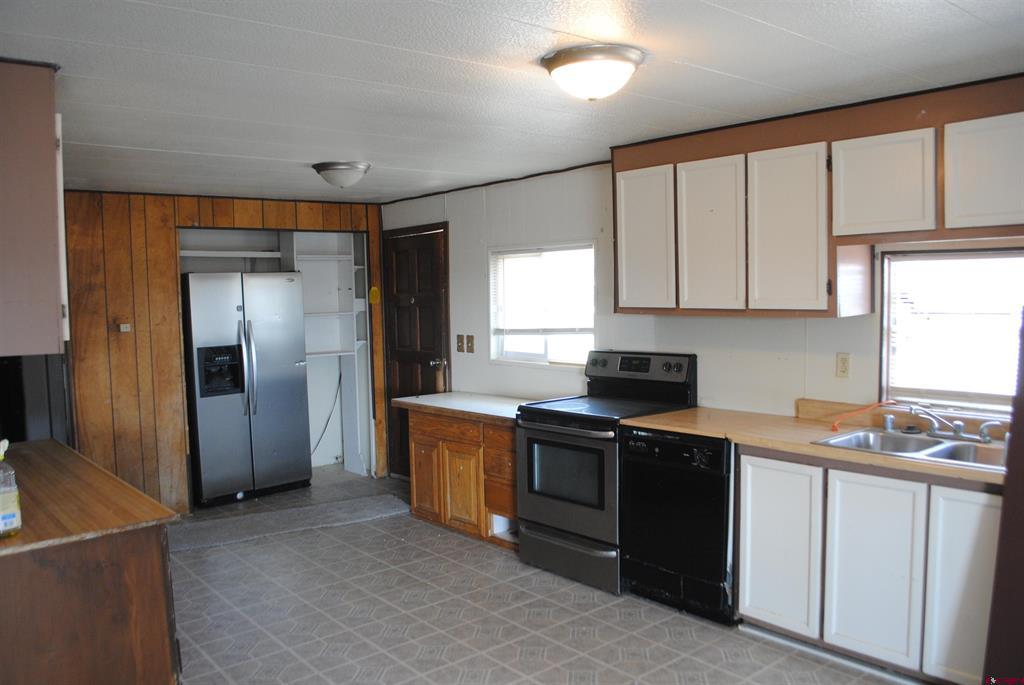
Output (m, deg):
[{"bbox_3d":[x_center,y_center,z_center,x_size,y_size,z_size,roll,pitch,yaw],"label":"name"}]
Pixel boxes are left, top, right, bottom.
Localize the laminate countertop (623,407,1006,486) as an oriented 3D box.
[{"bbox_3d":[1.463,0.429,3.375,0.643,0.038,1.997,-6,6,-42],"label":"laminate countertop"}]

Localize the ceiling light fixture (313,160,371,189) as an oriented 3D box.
[{"bbox_3d":[-0.964,-0.944,4.378,0.328,0.127,0.328,-2,4,0],"label":"ceiling light fixture"}]

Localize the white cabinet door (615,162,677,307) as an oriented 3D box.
[{"bbox_3d":[0.706,-0.537,4.030,0.022,0.718,0.371,-6,6,-42],"label":"white cabinet door"}]

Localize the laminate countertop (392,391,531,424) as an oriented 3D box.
[{"bbox_3d":[-0.173,0.438,5.239,0.557,0.041,1.407,-6,6,-42],"label":"laminate countertop"}]

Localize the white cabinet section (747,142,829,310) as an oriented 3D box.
[{"bbox_3d":[1.236,-0.507,3.451,0.022,0.718,0.374,-6,6,-42],"label":"white cabinet section"}]

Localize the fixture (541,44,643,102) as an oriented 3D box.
[{"bbox_3d":[0.257,-0.828,2.430,0.330,0.127,0.330,-2,4,0],"label":"fixture"}]

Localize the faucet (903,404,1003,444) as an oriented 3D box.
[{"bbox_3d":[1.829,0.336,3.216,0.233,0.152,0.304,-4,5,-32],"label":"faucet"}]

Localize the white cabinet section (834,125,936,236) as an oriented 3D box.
[{"bbox_3d":[1.512,-0.646,3.132,0.022,0.403,0.420,-6,6,-42],"label":"white cabinet section"}]

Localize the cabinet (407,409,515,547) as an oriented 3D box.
[{"bbox_3d":[-0.109,0.842,5.216,0.551,0.784,1.235,-6,6,-42],"label":"cabinet"}]

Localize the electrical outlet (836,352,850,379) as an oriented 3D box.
[{"bbox_3d":[1.580,0.113,3.686,0.008,0.117,0.069,-6,6,-42],"label":"electrical outlet"}]

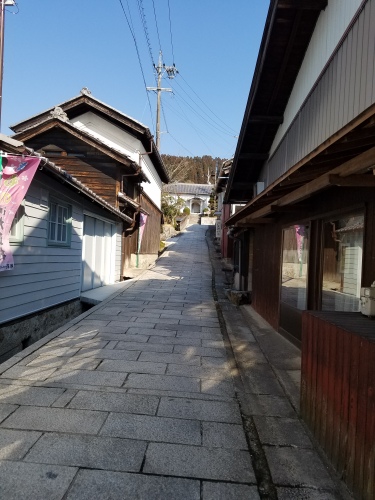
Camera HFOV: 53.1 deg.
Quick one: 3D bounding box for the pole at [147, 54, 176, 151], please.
[{"bbox_3d":[-2.100,-7.400,28.500,2.200,15.200,0.700,2,-1,-3],"label":"pole"}]

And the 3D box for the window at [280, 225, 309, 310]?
[{"bbox_3d":[1.610,0.235,5.660,0.070,1.230,1.360,2,-1,0],"label":"window"}]

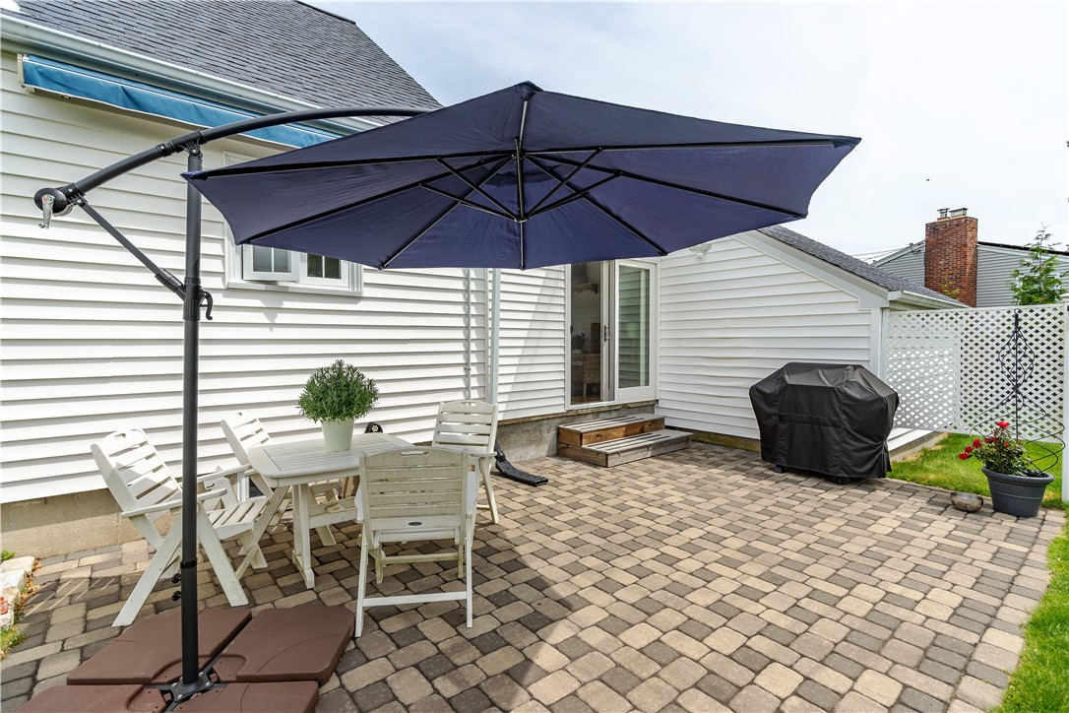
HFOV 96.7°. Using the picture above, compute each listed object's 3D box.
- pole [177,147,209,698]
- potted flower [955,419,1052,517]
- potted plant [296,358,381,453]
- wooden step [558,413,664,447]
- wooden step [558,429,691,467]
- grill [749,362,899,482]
[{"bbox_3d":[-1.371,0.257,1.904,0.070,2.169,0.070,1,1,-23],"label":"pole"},{"bbox_3d":[3.959,0.914,3.990,0.470,0.742,0.550,-2,3,-44],"label":"potted flower"},{"bbox_3d":[-1.285,0.321,3.098,0.475,0.567,0.475,-1,2,-23],"label":"potted plant"},{"bbox_3d":[1.061,0.960,6.318,1.657,0.177,0.417,-2,2,-40],"label":"wooden step"},{"bbox_3d":[1.196,1.137,6.162,1.657,0.167,0.838,-2,2,-40],"label":"wooden step"},{"bbox_3d":[3.019,0.666,5.010,0.542,1.174,1.252,-2,2,-40],"label":"grill"}]

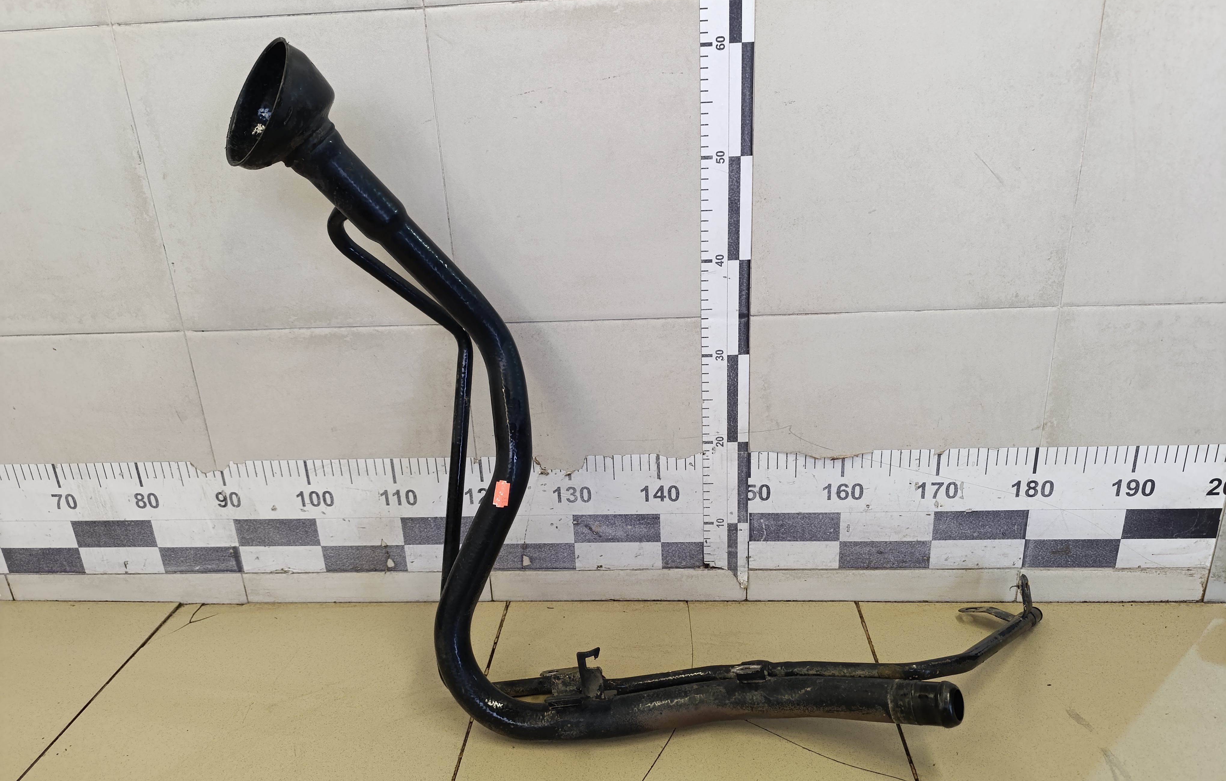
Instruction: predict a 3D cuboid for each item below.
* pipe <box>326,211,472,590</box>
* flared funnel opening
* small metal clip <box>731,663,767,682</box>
[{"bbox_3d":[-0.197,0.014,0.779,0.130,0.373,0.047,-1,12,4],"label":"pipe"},{"bbox_3d":[-0.299,-0.252,0.755,0.066,0.122,0.122,19,1,-41],"label":"flared funnel opening"},{"bbox_3d":[0.127,0.264,0.762,0.034,0.015,0.016,-1,20,4],"label":"small metal clip"}]

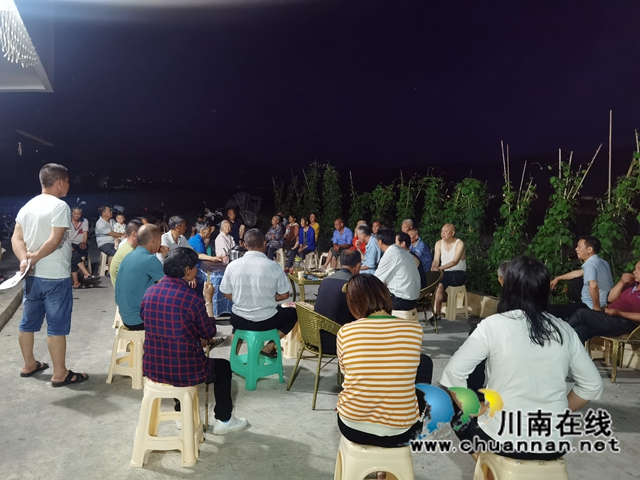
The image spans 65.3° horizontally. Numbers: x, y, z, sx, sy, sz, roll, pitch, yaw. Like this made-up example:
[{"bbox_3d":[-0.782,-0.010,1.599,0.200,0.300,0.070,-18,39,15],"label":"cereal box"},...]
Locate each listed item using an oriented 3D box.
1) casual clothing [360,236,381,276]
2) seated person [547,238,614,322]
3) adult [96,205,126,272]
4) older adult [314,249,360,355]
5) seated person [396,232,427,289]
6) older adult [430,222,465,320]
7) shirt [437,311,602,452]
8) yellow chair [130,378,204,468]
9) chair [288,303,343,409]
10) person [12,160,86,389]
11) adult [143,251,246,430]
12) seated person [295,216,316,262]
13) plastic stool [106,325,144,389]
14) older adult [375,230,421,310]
[{"bbox_3d":[0.713,0.189,6.728,0.420,0.530,0.460,5,5,30],"label":"casual clothing"},{"bbox_3d":[2.365,0.578,4.825,0.860,1.240,0.560,2,4,12],"label":"seated person"},{"bbox_3d":[-3.920,0.072,9.350,0.680,1.310,0.500,5,4,28],"label":"adult"},{"bbox_3d":[0.220,0.662,4.450,0.520,1.140,0.800,4,4,20],"label":"older adult"},{"bbox_3d":[0.967,0.495,5.995,0.800,1.170,0.500,2,4,5],"label":"seated person"},{"bbox_3d":[1.659,0.419,6.590,0.740,1.280,0.500,-2,5,-41],"label":"older adult"},{"bbox_3d":[0.829,0.572,2.173,0.650,0.570,0.360,2,4,-8],"label":"shirt"},{"bbox_3d":[-0.849,1.019,2.897,0.360,0.440,0.340,2,4,2],"label":"yellow chair"},{"bbox_3d":[0.088,0.833,3.837,0.560,0.720,0.540,0,5,-32],"label":"chair"},{"bbox_3d":[-2.230,0.268,4.100,0.560,1.740,0.380,5,4,29],"label":"person"},{"bbox_3d":[-0.765,0.627,3.023,0.540,1.180,0.760,5,5,35],"label":"adult"},{"bbox_3d":[-0.422,0.076,11.332,0.500,1.210,0.850,4,5,37],"label":"seated person"},{"bbox_3d":[-1.520,0.945,4.150,0.360,0.450,0.360,4,4,14],"label":"plastic stool"},{"bbox_3d":[0.671,0.506,5.246,0.840,1.220,0.520,6,5,40],"label":"older adult"}]

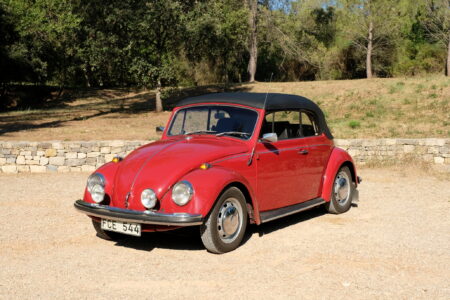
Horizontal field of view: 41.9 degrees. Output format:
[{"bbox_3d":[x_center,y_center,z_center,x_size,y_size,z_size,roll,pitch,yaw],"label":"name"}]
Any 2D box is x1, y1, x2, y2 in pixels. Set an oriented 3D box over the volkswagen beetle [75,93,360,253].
[{"bbox_3d":[0.225,0.102,6.770,1.570,1.500,4.050,3,5,36],"label":"volkswagen beetle"}]

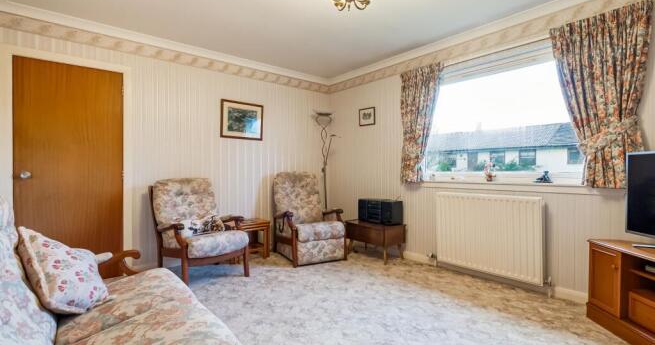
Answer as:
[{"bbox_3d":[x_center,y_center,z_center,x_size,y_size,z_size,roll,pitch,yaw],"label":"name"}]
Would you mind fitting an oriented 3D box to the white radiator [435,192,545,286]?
[{"bbox_3d":[1.485,0.572,2.740,0.090,0.715,0.900,0,0,-44],"label":"white radiator"}]

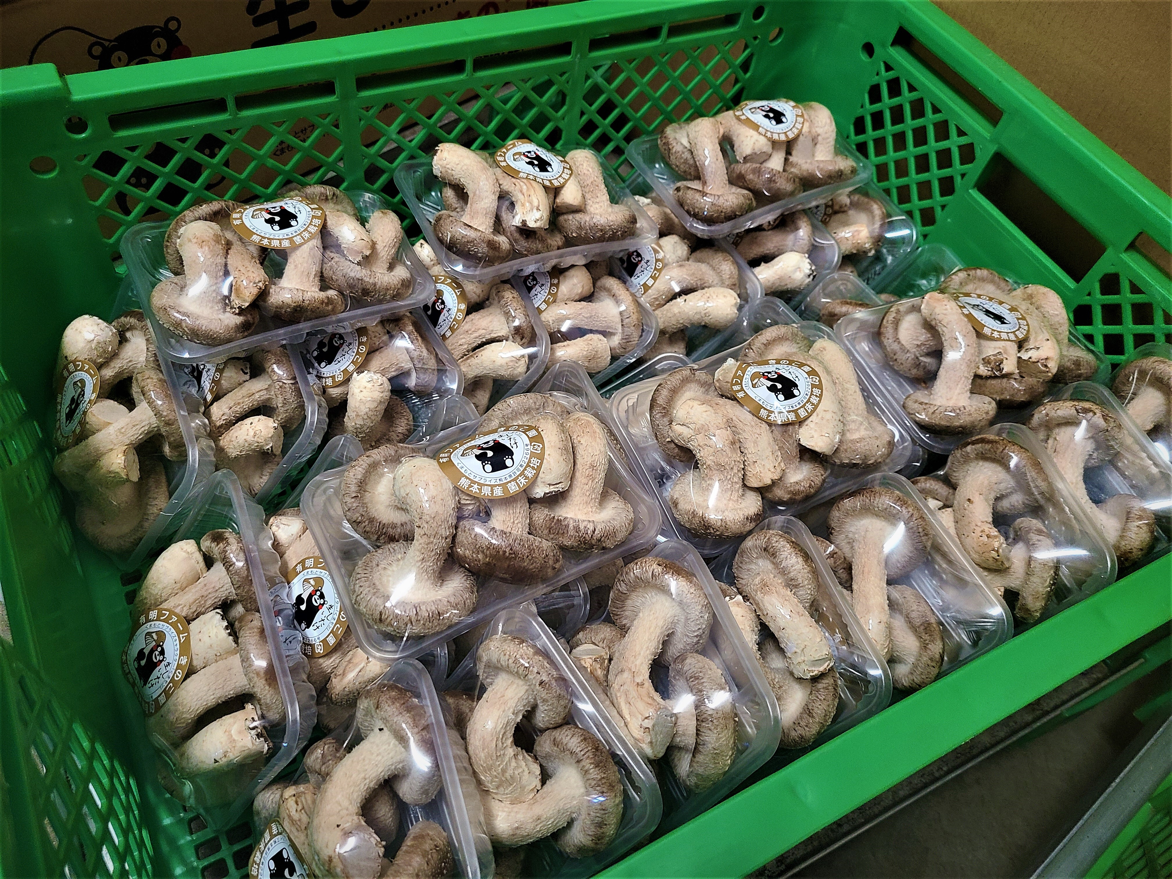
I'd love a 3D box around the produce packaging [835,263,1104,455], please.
[{"bbox_3d":[0.215,-0.049,0.487,0.132,0.058,0.094,-19,59,-17],"label":"produce packaging"}]

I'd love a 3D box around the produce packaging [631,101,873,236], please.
[{"bbox_3d":[0.102,-0.174,0.554,0.132,0.057,0.094,-20,56,-15],"label":"produce packaging"}]

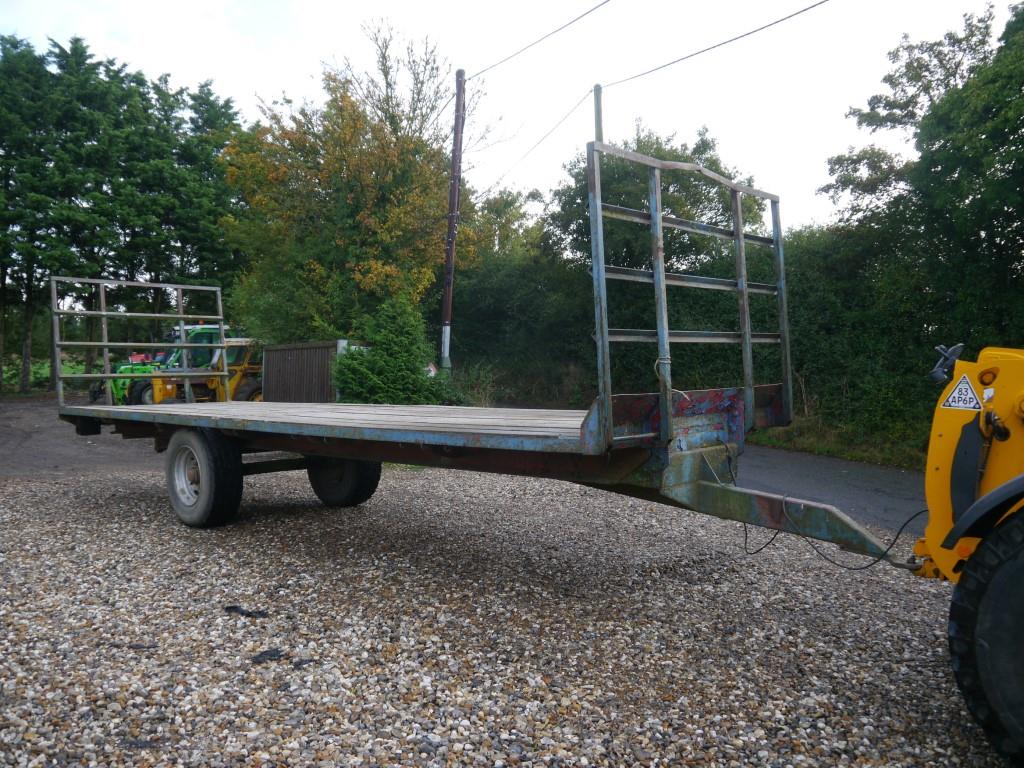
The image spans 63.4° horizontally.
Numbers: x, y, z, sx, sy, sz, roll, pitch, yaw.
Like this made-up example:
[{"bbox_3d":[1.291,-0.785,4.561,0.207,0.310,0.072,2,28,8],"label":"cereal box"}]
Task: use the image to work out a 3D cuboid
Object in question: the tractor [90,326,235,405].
[{"bbox_3d":[-9.300,-0.280,23.200,4.800,2.700,2.200,-1,1,-29],"label":"tractor"}]

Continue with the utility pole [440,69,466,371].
[{"bbox_3d":[-1.466,-3.300,20.000,0.250,8.600,0.250,3,0,0],"label":"utility pole"}]

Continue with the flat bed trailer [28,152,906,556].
[{"bbox_3d":[-1.502,0.008,8.407,10.504,2.929,2.444,0,2,44],"label":"flat bed trailer"}]

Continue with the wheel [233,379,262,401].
[{"bbox_3d":[-6.000,0.530,20.200,1.400,1.400,0.420,-1,1,-27],"label":"wheel"}]

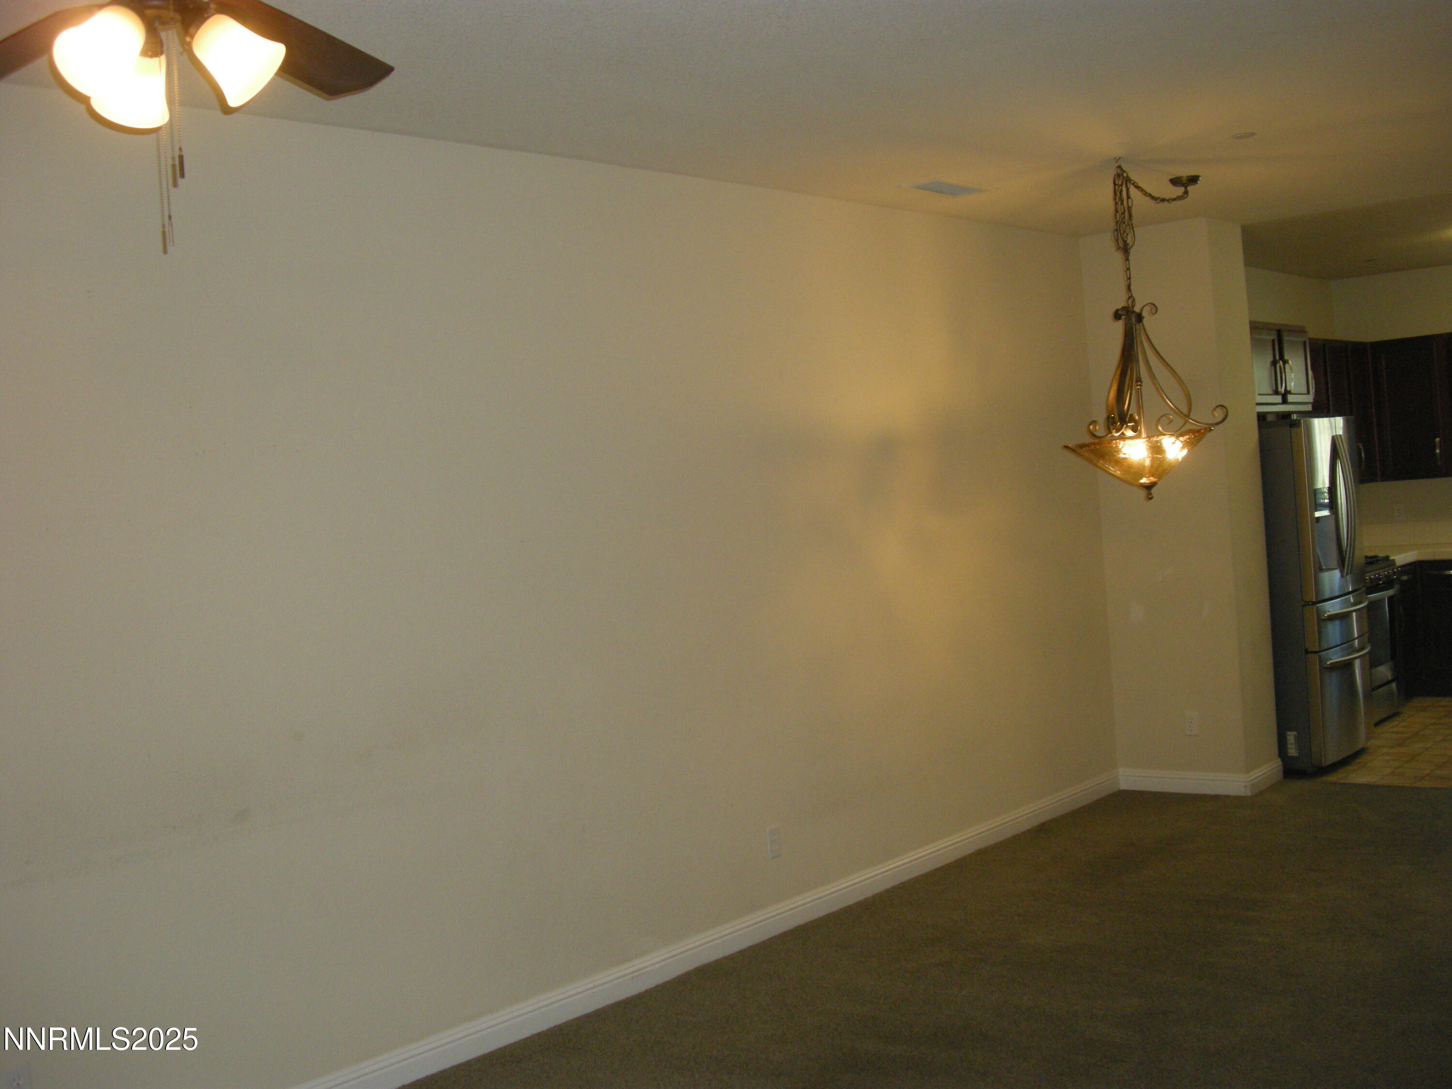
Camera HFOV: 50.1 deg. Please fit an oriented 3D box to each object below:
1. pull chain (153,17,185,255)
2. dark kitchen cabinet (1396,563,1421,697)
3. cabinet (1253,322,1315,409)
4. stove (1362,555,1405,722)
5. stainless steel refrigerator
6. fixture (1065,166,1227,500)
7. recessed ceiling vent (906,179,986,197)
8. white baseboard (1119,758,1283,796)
[{"bbox_3d":[-0.789,-0.580,2.200,0.032,0.320,0.032,-3,2,42],"label":"pull chain"},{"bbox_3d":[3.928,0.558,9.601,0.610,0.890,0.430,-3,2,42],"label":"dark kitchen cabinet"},{"bbox_3d":[2.654,-0.908,8.260,0.610,0.460,0.910,-3,2,42],"label":"cabinet"},{"bbox_3d":[3.550,0.578,9.146,0.670,0.940,0.770,-3,2,42],"label":"stove"},{"bbox_3d":[2.874,0.246,8.176,0.900,1.770,0.900,-3,2,42],"label":"stainless steel refrigerator"},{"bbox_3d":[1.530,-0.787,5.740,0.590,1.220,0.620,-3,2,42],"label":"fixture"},{"bbox_3d":[0.868,-1.382,6.062,0.170,0.025,0.400,-3,2,42],"label":"recessed ceiling vent"},{"bbox_3d":[2.375,1.135,7.712,0.645,0.110,0.450,-3,2,42],"label":"white baseboard"}]

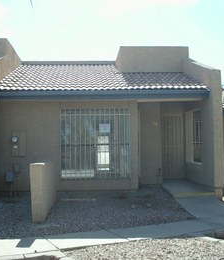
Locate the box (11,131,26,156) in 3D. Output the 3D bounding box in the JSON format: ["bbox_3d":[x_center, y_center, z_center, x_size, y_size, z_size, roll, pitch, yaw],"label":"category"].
[{"bbox_3d":[-2.466,0.380,10.140,0.376,0.667,0.130,-1,-3,-5],"label":"box"}]

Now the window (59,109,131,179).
[{"bbox_3d":[-0.443,0.365,10.141,1.854,1.859,0.120,-1,-3,-5],"label":"window"}]

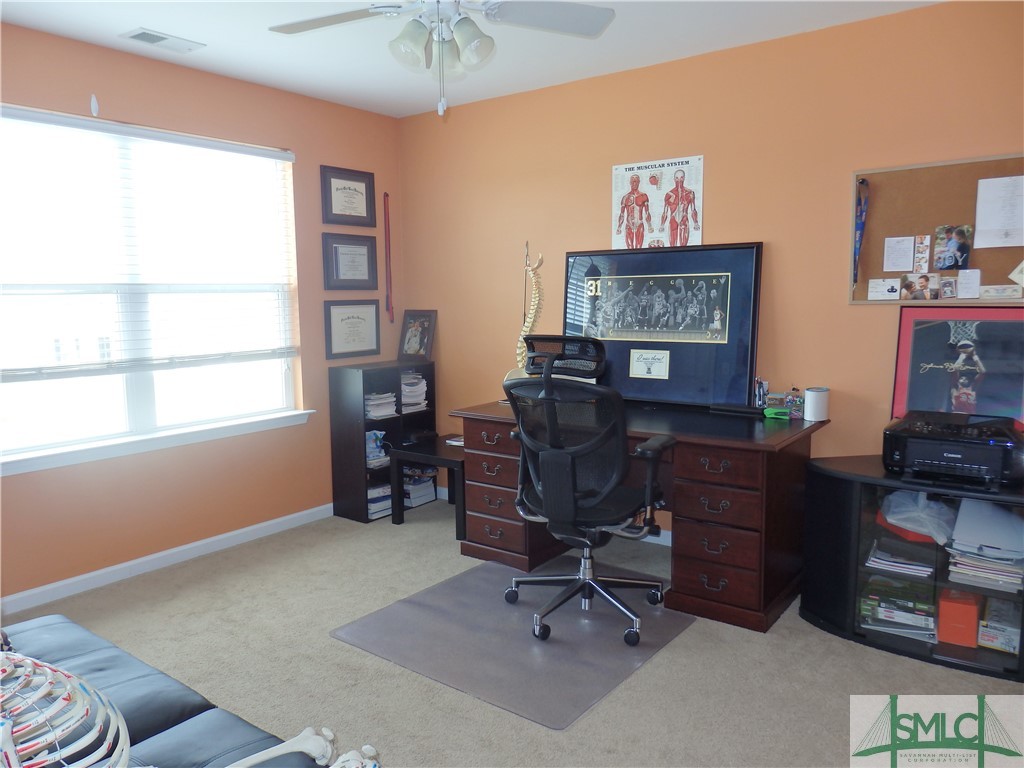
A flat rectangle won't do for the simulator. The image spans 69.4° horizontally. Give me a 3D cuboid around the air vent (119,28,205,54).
[{"bbox_3d":[-1.540,-1.511,3.279,0.174,0.015,0.301,4,8,36],"label":"air vent"}]

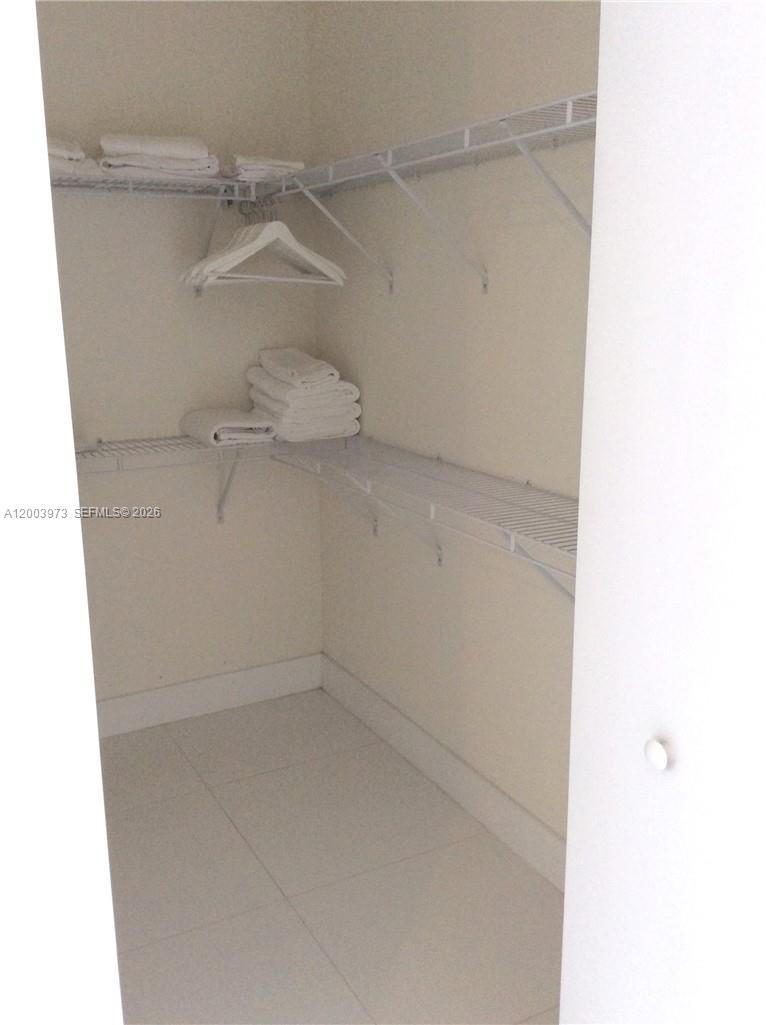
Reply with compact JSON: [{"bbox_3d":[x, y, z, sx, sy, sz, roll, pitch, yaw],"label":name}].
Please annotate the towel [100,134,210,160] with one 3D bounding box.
[{"bbox_3d":[-0.679,-1.050,2.785,0.308,0.062,0.235,-5,14,-19],"label":"towel"}]

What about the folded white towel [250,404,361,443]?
[{"bbox_3d":[-0.267,-0.303,3.168,0.263,0.075,0.320,-7,15,-27],"label":"folded white towel"}]

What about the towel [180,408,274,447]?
[{"bbox_3d":[-0.507,-0.281,3.078,0.232,0.078,0.277,-7,15,-27],"label":"towel"}]

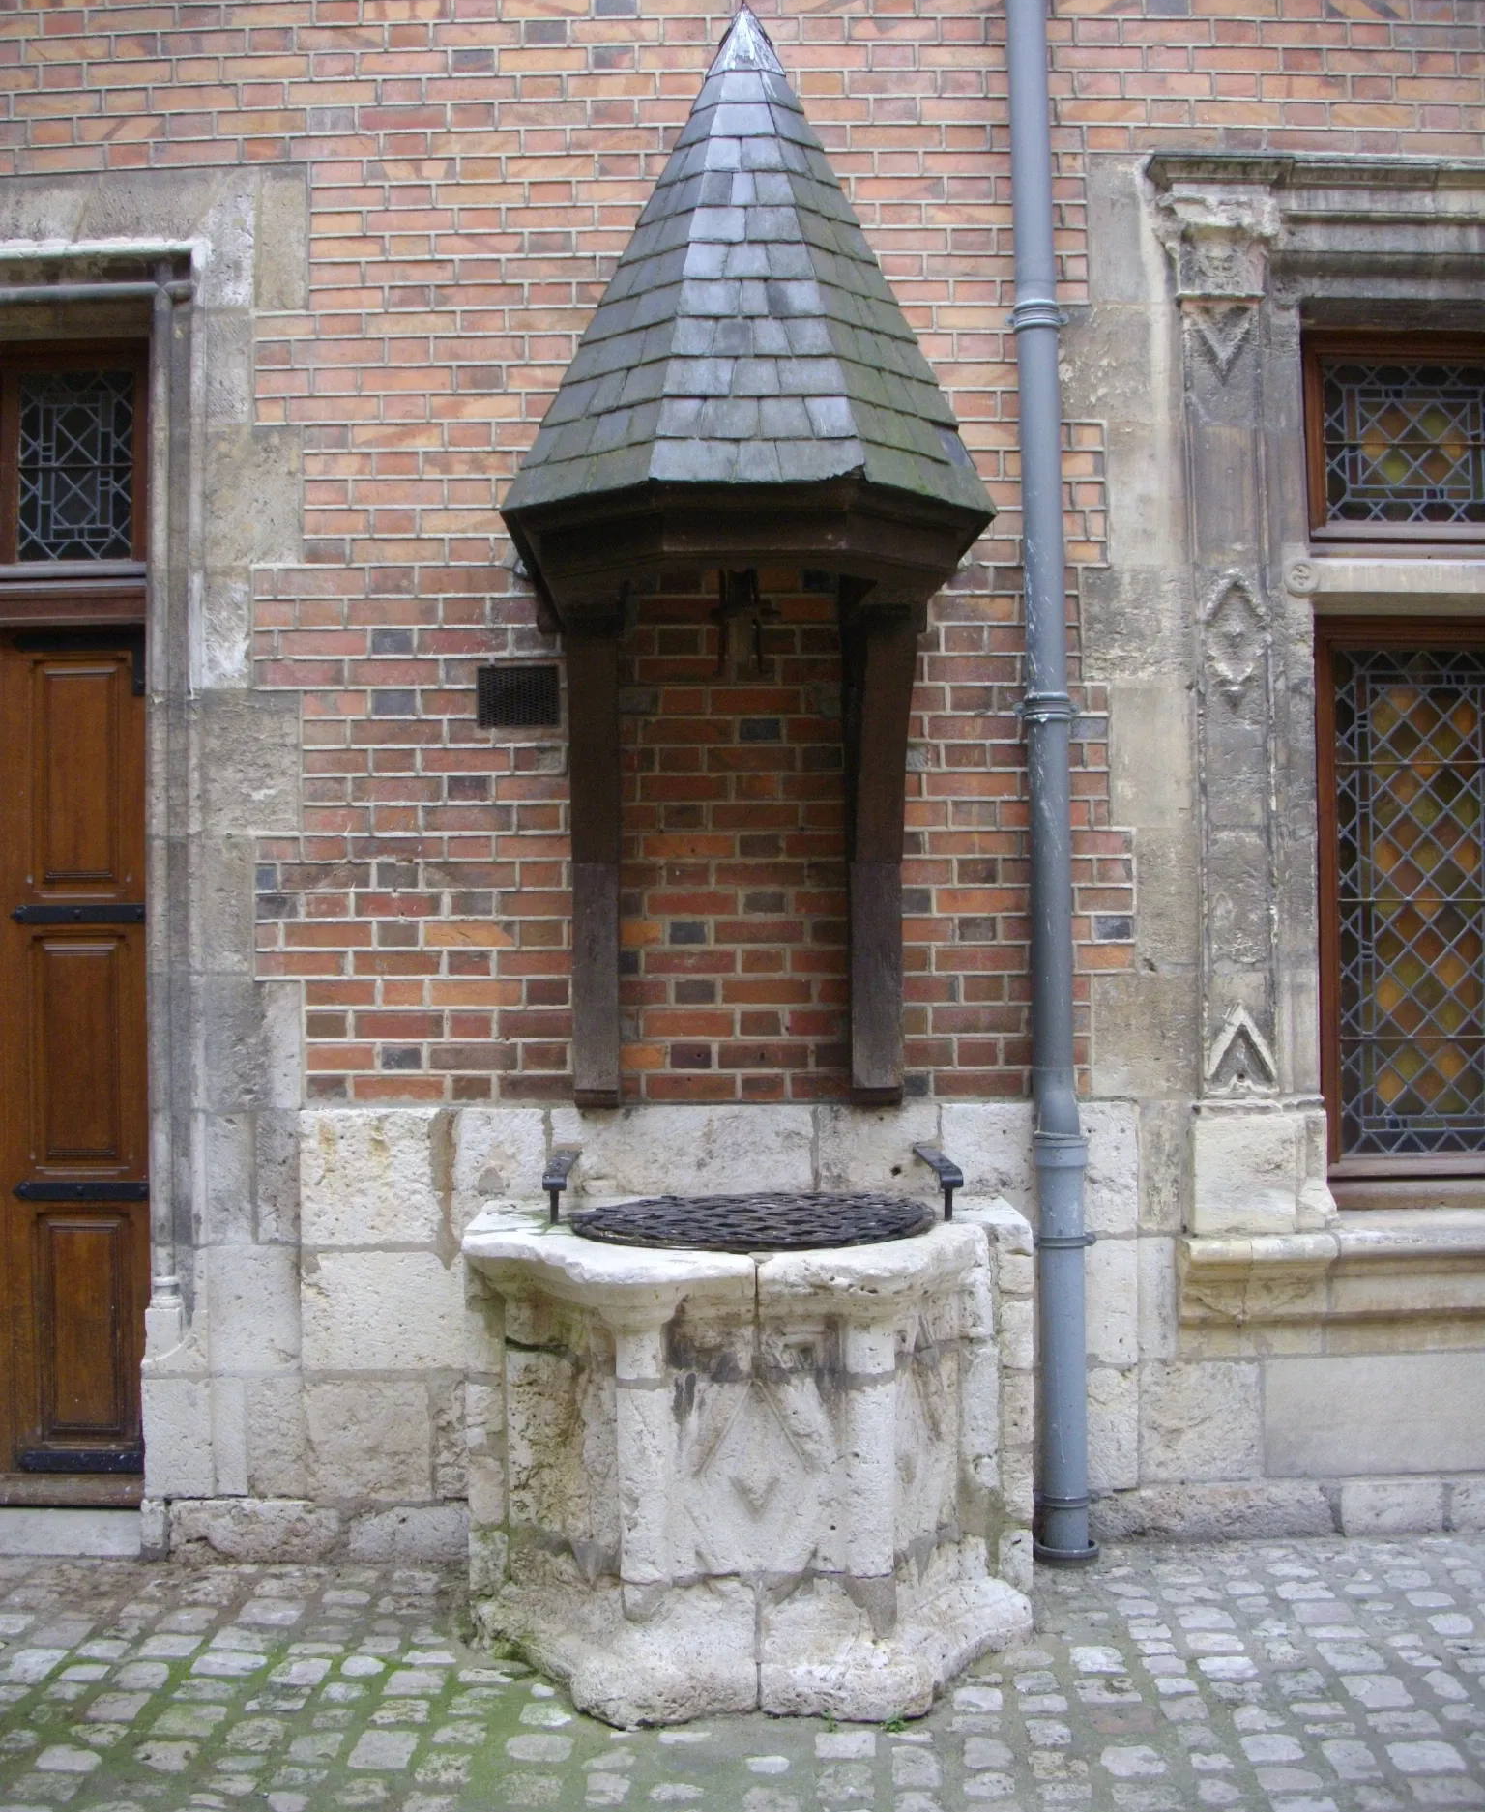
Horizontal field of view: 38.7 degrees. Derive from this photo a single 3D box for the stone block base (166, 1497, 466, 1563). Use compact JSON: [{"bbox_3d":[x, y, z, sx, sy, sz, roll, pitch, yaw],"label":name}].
[{"bbox_3d":[-1.064,1.550,5.329,0.765,0.164,0.150,0,-2,0],"label":"stone block base"}]

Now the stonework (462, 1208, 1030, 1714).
[{"bbox_3d":[0.037,1.154,4.714,1.255,0.887,1.260,0,-2,0],"label":"stonework"}]

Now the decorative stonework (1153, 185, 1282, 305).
[{"bbox_3d":[1.178,-1.642,5.364,0.311,0.296,0.200,0,-2,0],"label":"decorative stonework"}]

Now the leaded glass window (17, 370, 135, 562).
[{"bbox_3d":[-1.770,-1.170,5.646,0.313,0.514,0.040,0,-2,0],"label":"leaded glass window"}]

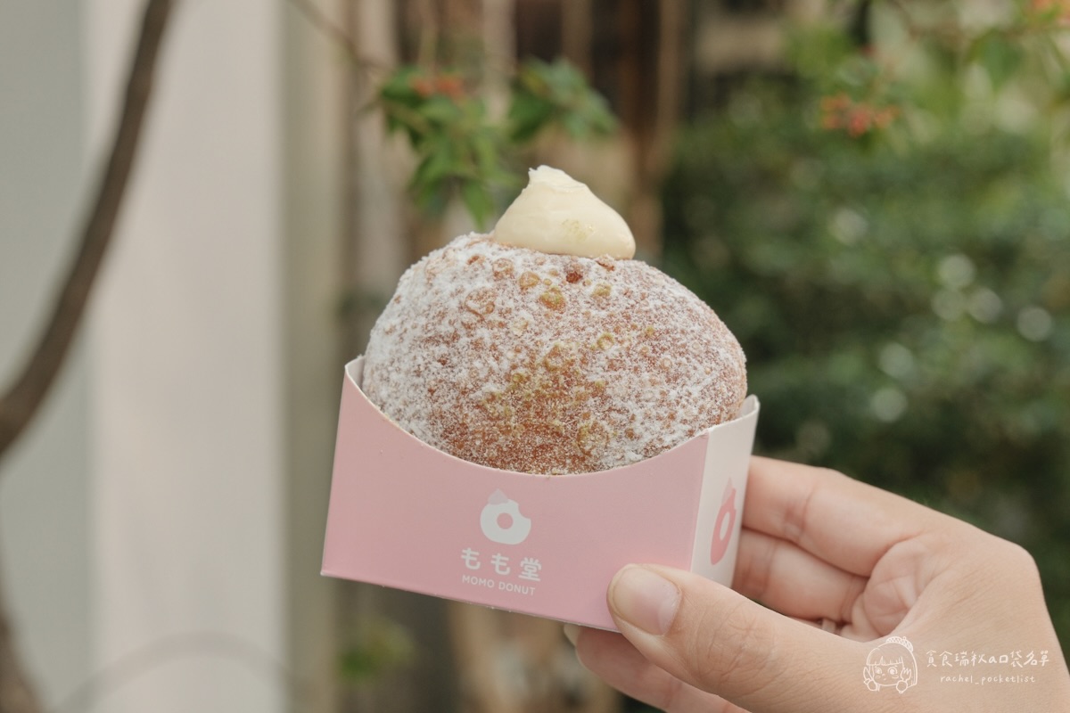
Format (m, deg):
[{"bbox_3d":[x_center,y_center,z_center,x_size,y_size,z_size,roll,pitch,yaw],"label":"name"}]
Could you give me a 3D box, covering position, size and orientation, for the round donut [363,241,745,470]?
[{"bbox_3d":[0.004,0.009,0.462,0.086,0.075,0.055,10,11,18],"label":"round donut"}]

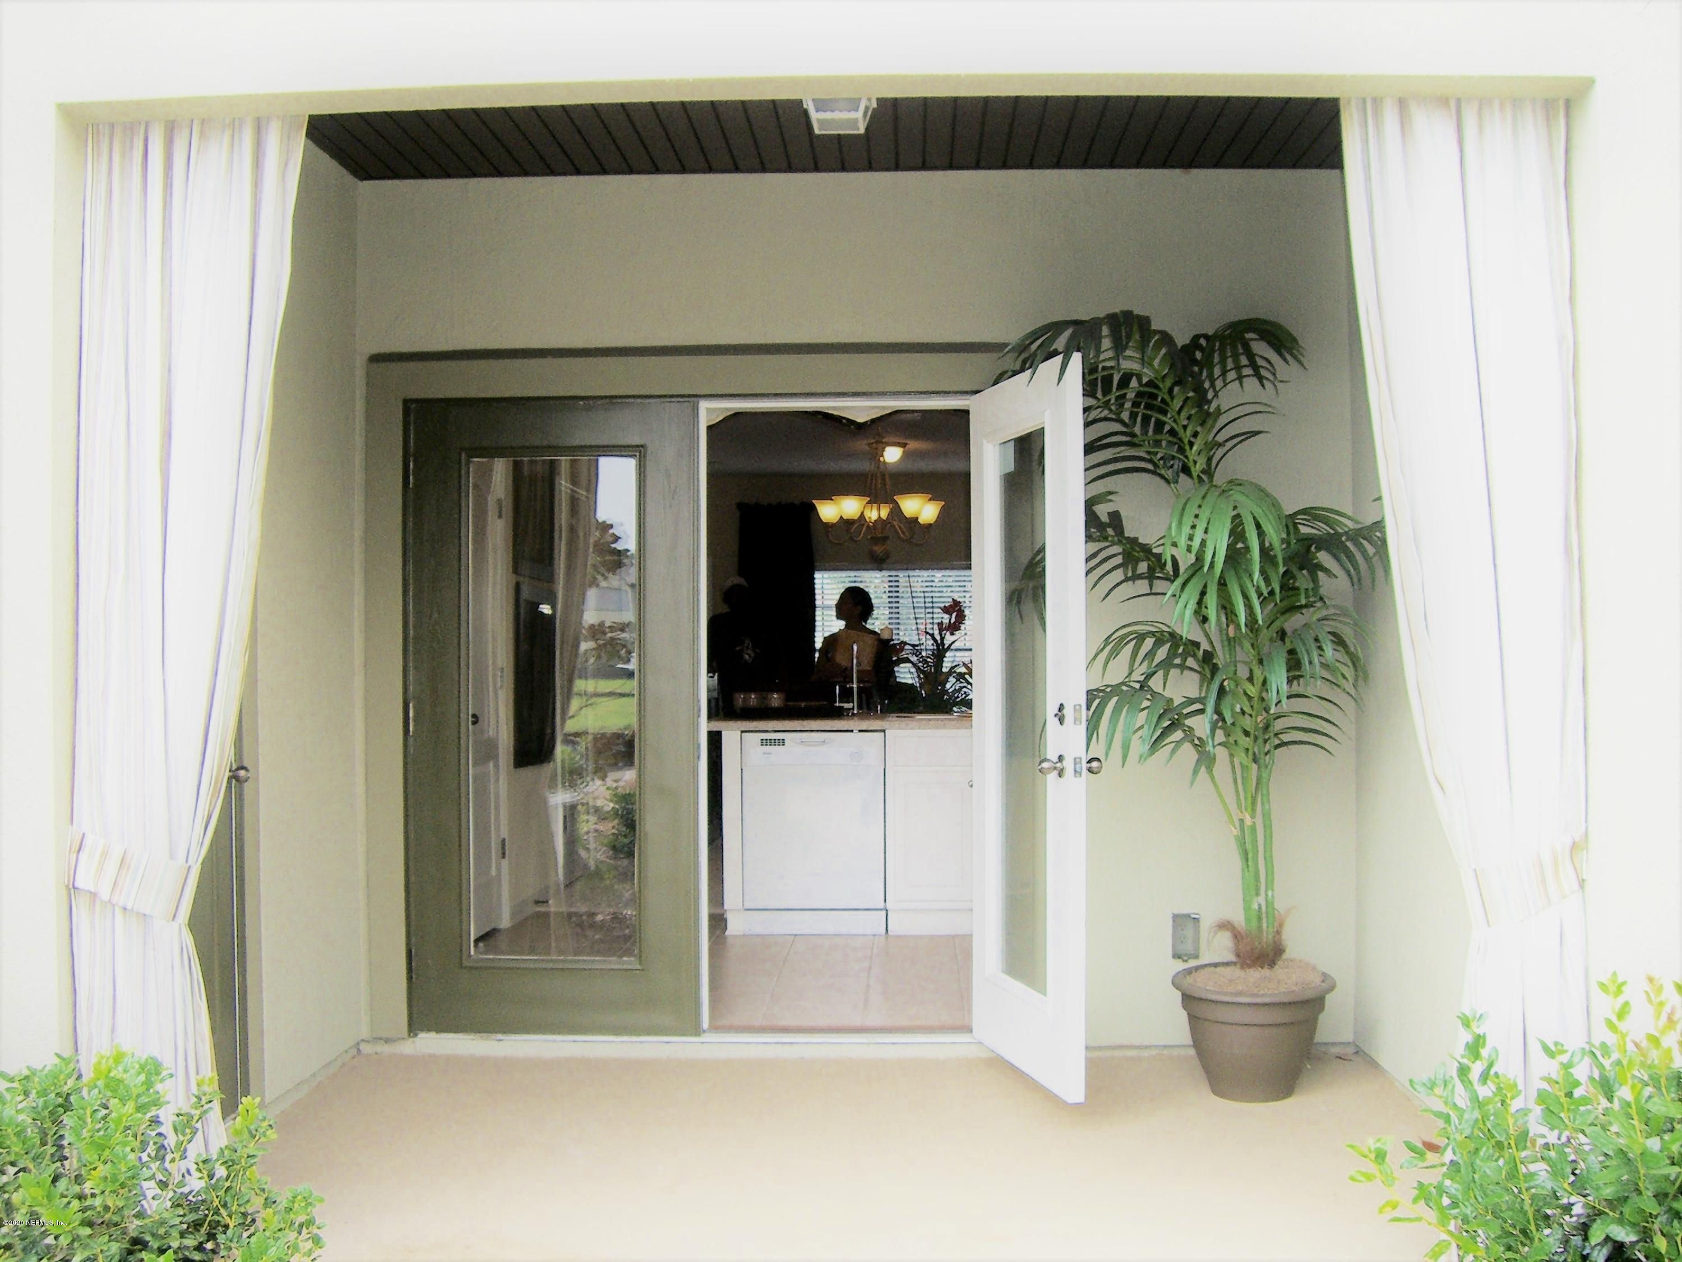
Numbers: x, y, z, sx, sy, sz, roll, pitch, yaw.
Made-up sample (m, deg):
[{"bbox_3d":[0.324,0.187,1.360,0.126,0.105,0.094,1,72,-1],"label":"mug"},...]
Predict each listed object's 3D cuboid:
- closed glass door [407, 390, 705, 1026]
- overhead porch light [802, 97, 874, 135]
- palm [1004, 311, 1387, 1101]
[{"bbox_3d":[-0.925,0.280,5.930,0.920,2.040,0.050,0,0,2],"label":"closed glass door"},{"bbox_3d":[-0.007,-1.417,5.050,0.200,0.088,0.200,0,0,2],"label":"overhead porch light"},{"bbox_3d":[1.030,0.210,5.360,1.120,2.270,0.980,0,0,2],"label":"palm"}]

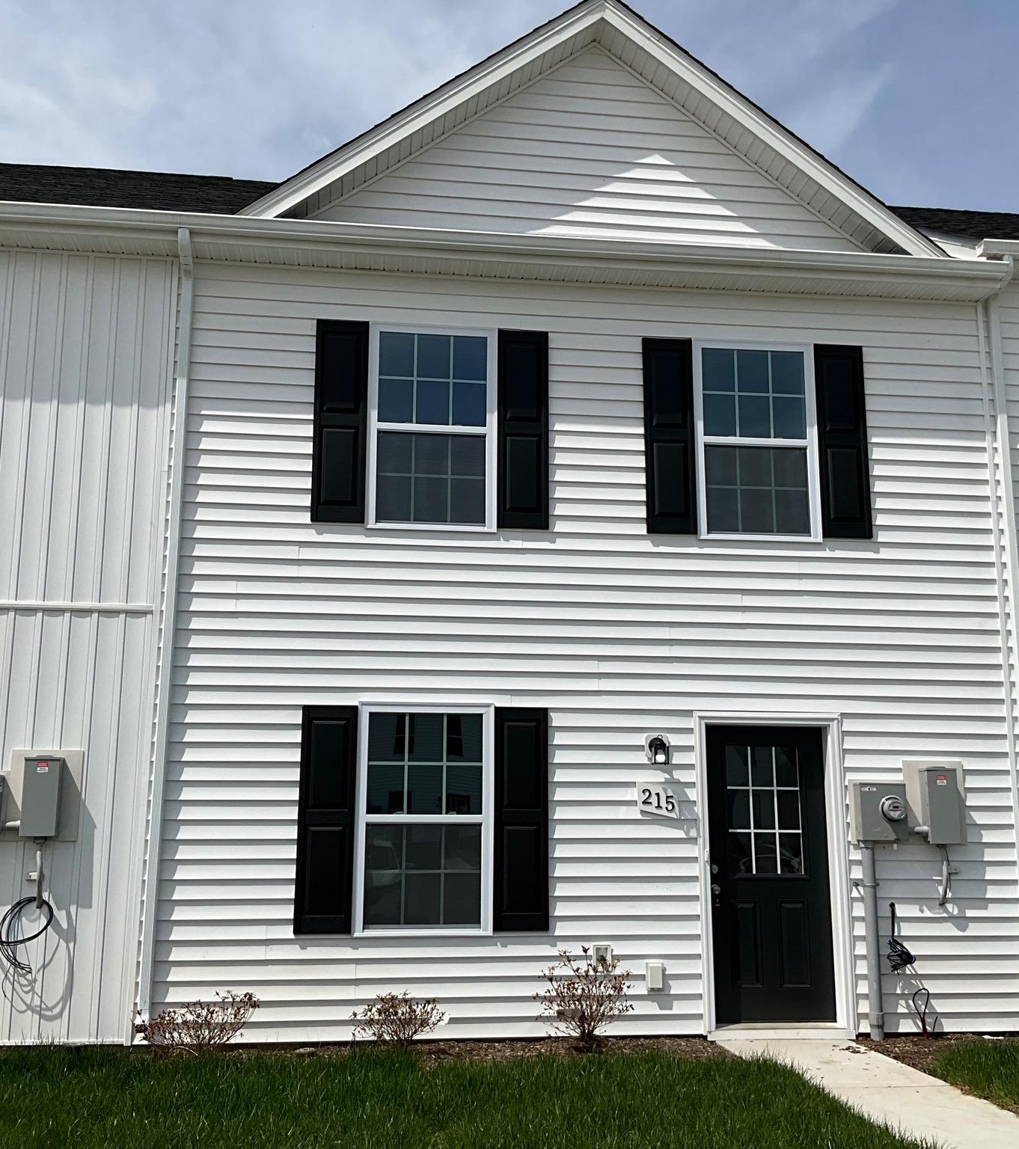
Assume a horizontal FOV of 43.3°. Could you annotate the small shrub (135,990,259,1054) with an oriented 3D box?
[{"bbox_3d":[-1.906,2.731,7.822,0.710,0.368,0.580,2,-12,-7],"label":"small shrub"}]

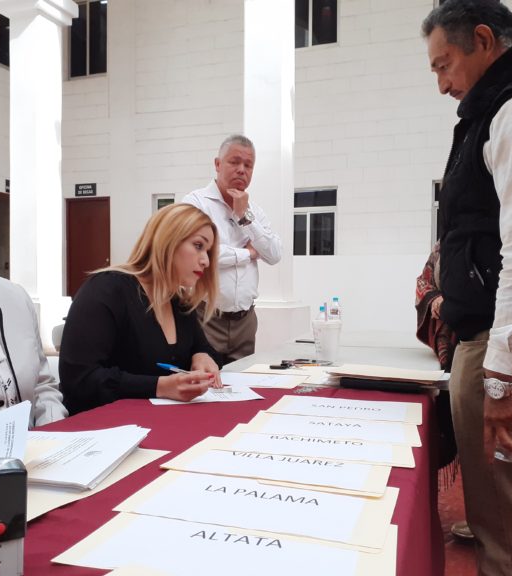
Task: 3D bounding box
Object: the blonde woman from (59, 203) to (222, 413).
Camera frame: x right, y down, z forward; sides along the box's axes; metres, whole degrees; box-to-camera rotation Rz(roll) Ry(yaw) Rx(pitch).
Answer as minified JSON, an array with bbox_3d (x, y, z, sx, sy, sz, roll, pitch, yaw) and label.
[{"bbox_3d":[-0.285,0.412,1.560,0.640,1.250,0.480,1,1,34],"label":"blonde woman"}]

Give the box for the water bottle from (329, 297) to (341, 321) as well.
[{"bbox_3d":[0.411,0.160,3.100,0.063,0.205,0.063,0,1,0],"label":"water bottle"}]

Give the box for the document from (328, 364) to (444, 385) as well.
[{"bbox_3d":[0.380,0.254,1.745,0.300,0.016,0.220,1,1,27],"label":"document"}]

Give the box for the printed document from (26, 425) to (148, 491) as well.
[{"bbox_3d":[-0.350,0.270,0.985,0.280,0.035,0.220,0,1,13],"label":"printed document"}]

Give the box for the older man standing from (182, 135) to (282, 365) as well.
[{"bbox_3d":[-0.112,0.170,2.680,0.480,1.700,0.360,0,1,-13],"label":"older man standing"}]

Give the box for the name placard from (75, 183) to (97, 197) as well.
[{"bbox_3d":[-2.726,-1.569,9.600,0.385,0.195,0.020,0,1,18],"label":"name placard"}]

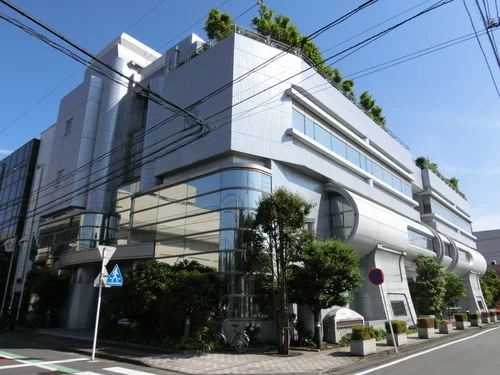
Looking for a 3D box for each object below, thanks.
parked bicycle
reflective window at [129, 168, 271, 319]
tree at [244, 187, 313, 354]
[{"bbox_3d":[-0.680,5.121,12.506,1.730,1.050,0.560,-14,-22,39],"label":"parked bicycle"},{"bbox_3d":[-2.919,3.123,18.508,8.552,6.557,2.035,-14,-22,37],"label":"reflective window"},{"bbox_3d":[0.996,2.724,12.603,2.250,5.702,2.250,0,-17,0],"label":"tree"}]

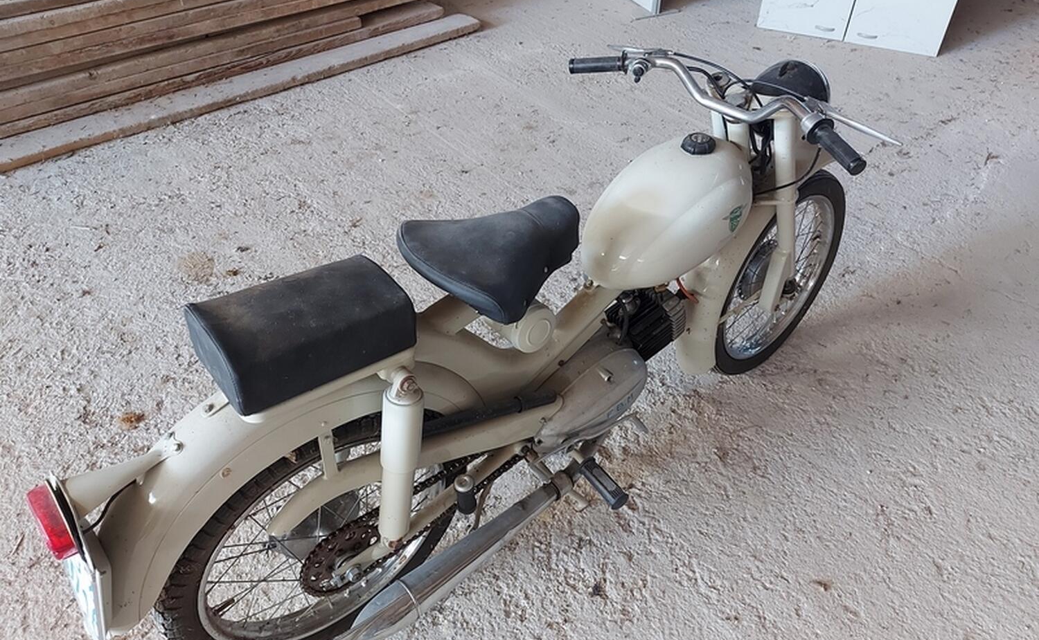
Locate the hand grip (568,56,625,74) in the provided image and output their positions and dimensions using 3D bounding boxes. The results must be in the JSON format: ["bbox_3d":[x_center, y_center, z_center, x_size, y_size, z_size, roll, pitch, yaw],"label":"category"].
[{"bbox_3d":[0.154,-0.506,1.425,0.110,0.031,0.031,7,39,21],"label":"hand grip"}]

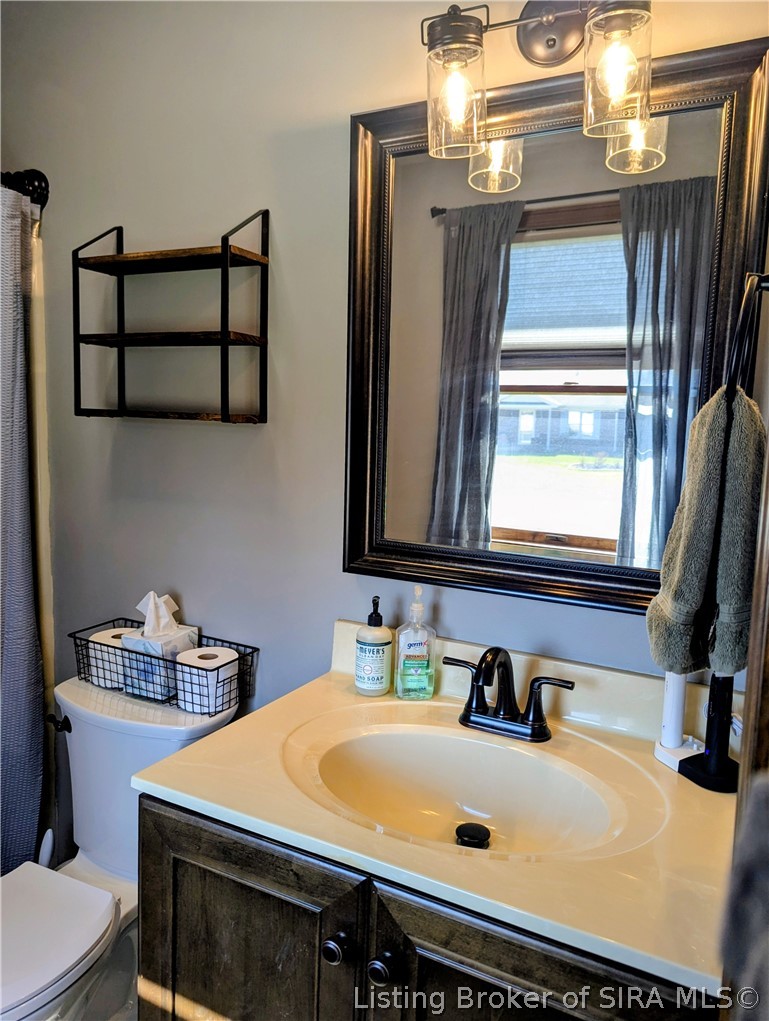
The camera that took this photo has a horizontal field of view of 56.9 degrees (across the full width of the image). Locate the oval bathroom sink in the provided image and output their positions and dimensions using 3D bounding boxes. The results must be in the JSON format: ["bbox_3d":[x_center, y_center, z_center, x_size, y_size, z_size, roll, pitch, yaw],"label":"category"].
[{"bbox_3d":[0.112,0.441,1.061,0.570,0.140,0.445,5,8,26],"label":"oval bathroom sink"}]

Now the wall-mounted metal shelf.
[{"bbox_3d":[-0.446,-0.398,1.464,0.416,0.418,0.122,5,8,26],"label":"wall-mounted metal shelf"}]

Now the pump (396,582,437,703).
[{"bbox_3d":[0.057,0.239,1.291,0.075,0.205,0.053,2,7,-2],"label":"pump"}]

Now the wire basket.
[{"bbox_3d":[-0.475,0.331,1.517,0.400,0.102,0.150,5,8,26],"label":"wire basket"}]

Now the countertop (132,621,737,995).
[{"bbox_3d":[0.117,0.331,1.031,0.775,0.126,0.520,5,8,26],"label":"countertop"}]

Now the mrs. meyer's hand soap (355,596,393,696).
[{"bbox_3d":[-0.017,0.248,1.314,0.067,0.177,0.070,2,7,3],"label":"mrs. meyer's hand soap"}]

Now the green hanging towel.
[{"bbox_3d":[0.409,0.021,0.887,0.120,0.350,0.145,5,8,26],"label":"green hanging towel"}]

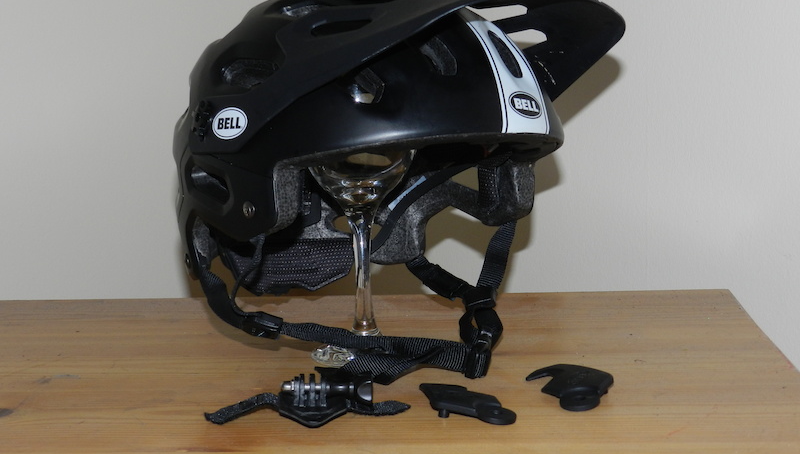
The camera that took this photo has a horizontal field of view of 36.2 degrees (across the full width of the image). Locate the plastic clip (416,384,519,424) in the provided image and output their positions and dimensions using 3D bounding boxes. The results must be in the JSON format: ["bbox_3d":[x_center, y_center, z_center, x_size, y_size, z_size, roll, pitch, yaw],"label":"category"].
[{"bbox_3d":[0.036,0.098,0.678,0.065,0.011,0.029,5,13,30],"label":"plastic clip"}]

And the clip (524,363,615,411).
[{"bbox_3d":[0.097,0.091,0.704,0.047,0.012,0.050,6,14,33],"label":"clip"}]

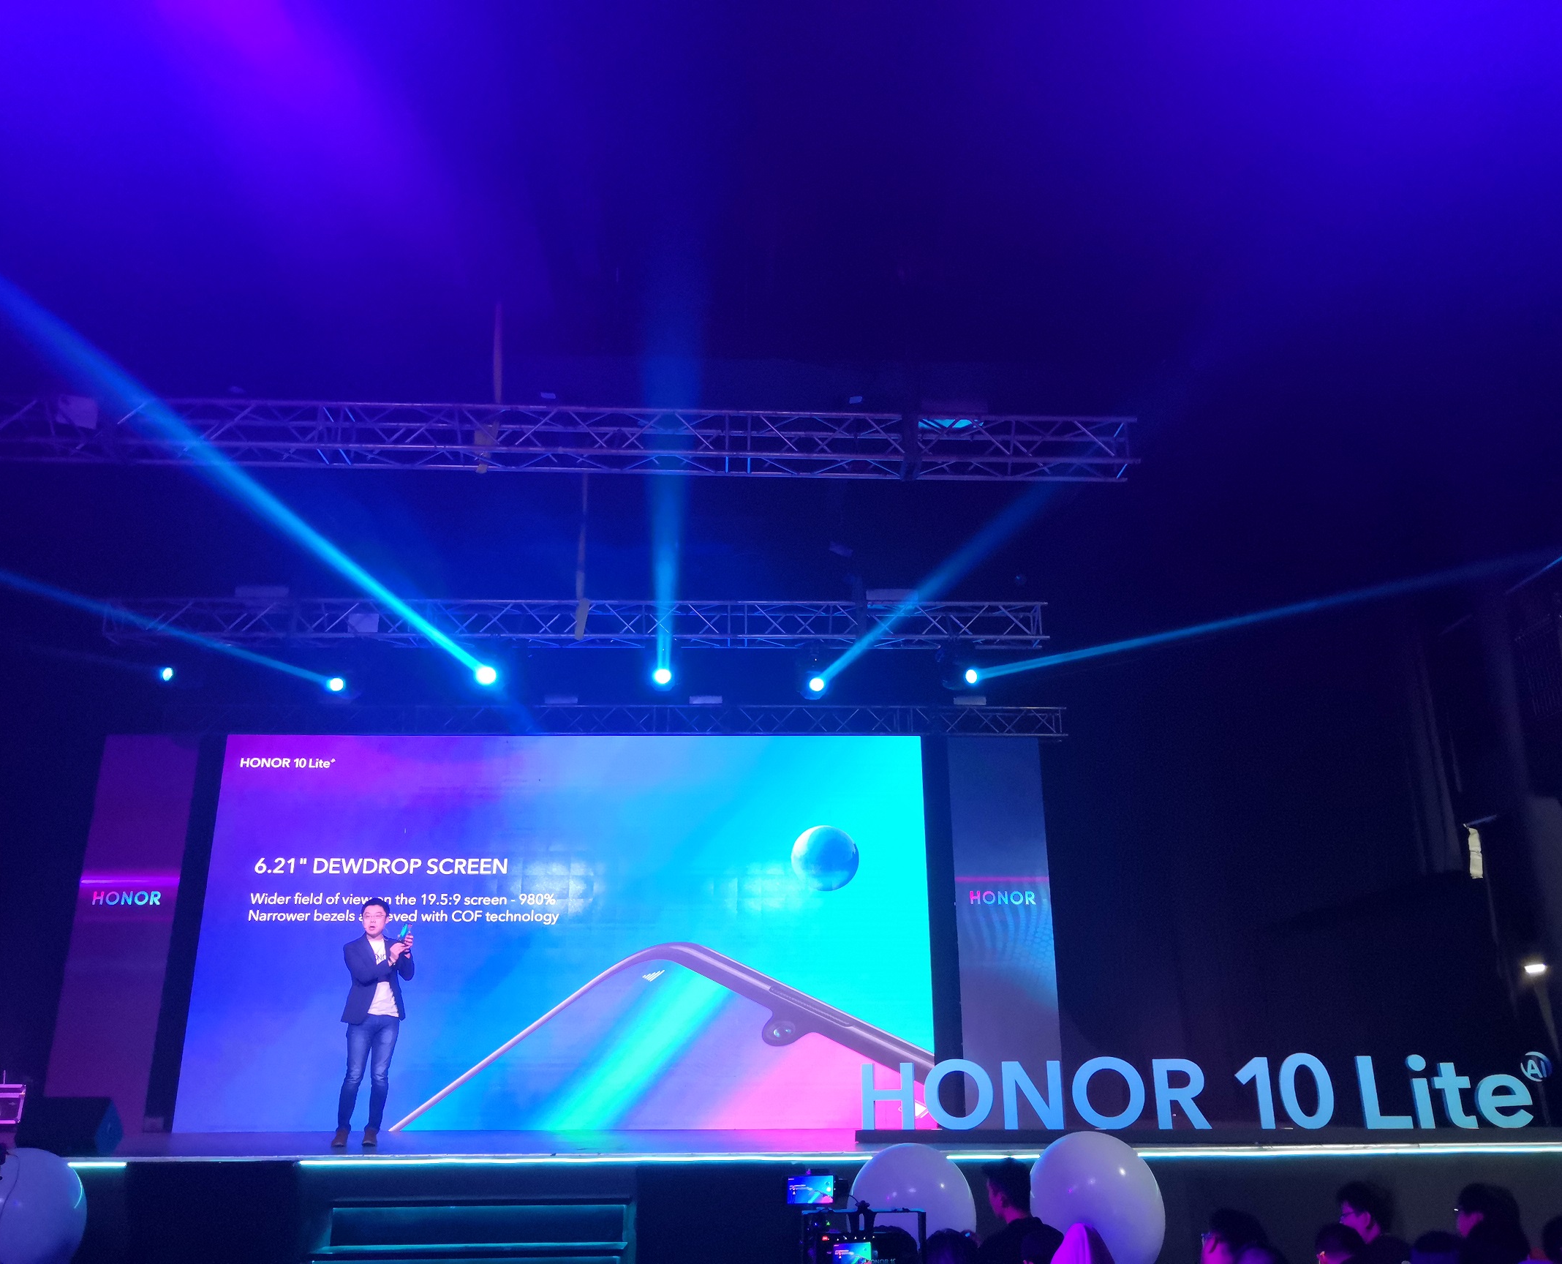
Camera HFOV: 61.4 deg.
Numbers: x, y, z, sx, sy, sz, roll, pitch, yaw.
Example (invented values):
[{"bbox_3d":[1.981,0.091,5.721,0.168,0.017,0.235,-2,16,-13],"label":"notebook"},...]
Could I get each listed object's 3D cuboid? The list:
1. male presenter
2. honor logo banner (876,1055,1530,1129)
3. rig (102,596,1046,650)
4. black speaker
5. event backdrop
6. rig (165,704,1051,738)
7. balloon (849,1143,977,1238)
[{"bbox_3d":[-2.995,2.835,9.674,0.560,1.730,0.440,7,-20,-21],"label":"male presenter"},{"bbox_3d":[2.695,3.091,8.876,4.350,0.490,0.140,-4,-19,11],"label":"honor logo banner"},{"bbox_3d":[-1.990,-0.064,12.939,9.150,0.400,0.400,0,-19,-1],"label":"rig"},{"bbox_3d":[-4.355,3.017,8.060,0.510,0.350,0.370,0,-19,0],"label":"black speaker"},{"bbox_3d":[-1.995,2.671,12.021,6.600,3.520,0.200,0,-19,-1],"label":"event backdrop"},{"bbox_3d":[-2.028,1.152,16.405,11.100,0.400,0.400,0,-19,-1],"label":"rig"},{"bbox_3d":[0.718,3.194,7.152,0.690,0.760,0.690,0,-19,0],"label":"balloon"}]

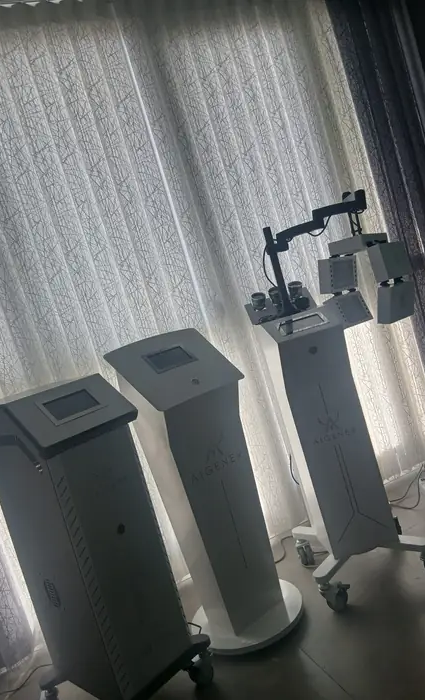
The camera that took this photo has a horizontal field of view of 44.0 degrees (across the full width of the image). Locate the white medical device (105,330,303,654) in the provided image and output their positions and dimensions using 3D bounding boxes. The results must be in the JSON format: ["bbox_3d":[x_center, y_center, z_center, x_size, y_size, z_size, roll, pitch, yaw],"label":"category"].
[{"bbox_3d":[-0.026,0.534,2.149,0.474,1.199,0.485,-20,6,-30],"label":"white medical device"}]

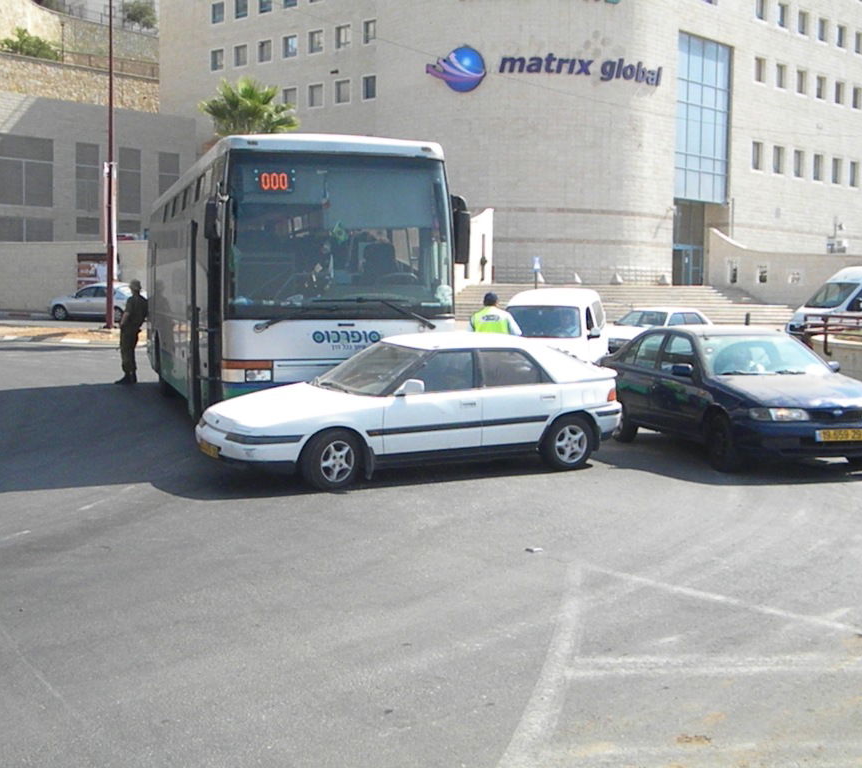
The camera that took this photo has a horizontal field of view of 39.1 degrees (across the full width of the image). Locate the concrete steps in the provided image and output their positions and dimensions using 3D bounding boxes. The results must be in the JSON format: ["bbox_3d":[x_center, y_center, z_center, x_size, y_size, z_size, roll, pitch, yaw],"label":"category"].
[{"bbox_3d":[8.624,-3.750,57.000,17.000,1.850,5.000,1,4,7],"label":"concrete steps"}]

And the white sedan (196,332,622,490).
[{"bbox_3d":[-0.172,0.182,11.804,4.250,1.335,1.680,-2,5,-30],"label":"white sedan"}]

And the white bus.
[{"bbox_3d":[-2.627,-1.370,18.497,2.560,3.420,11.900,-1,4,-17],"label":"white bus"}]

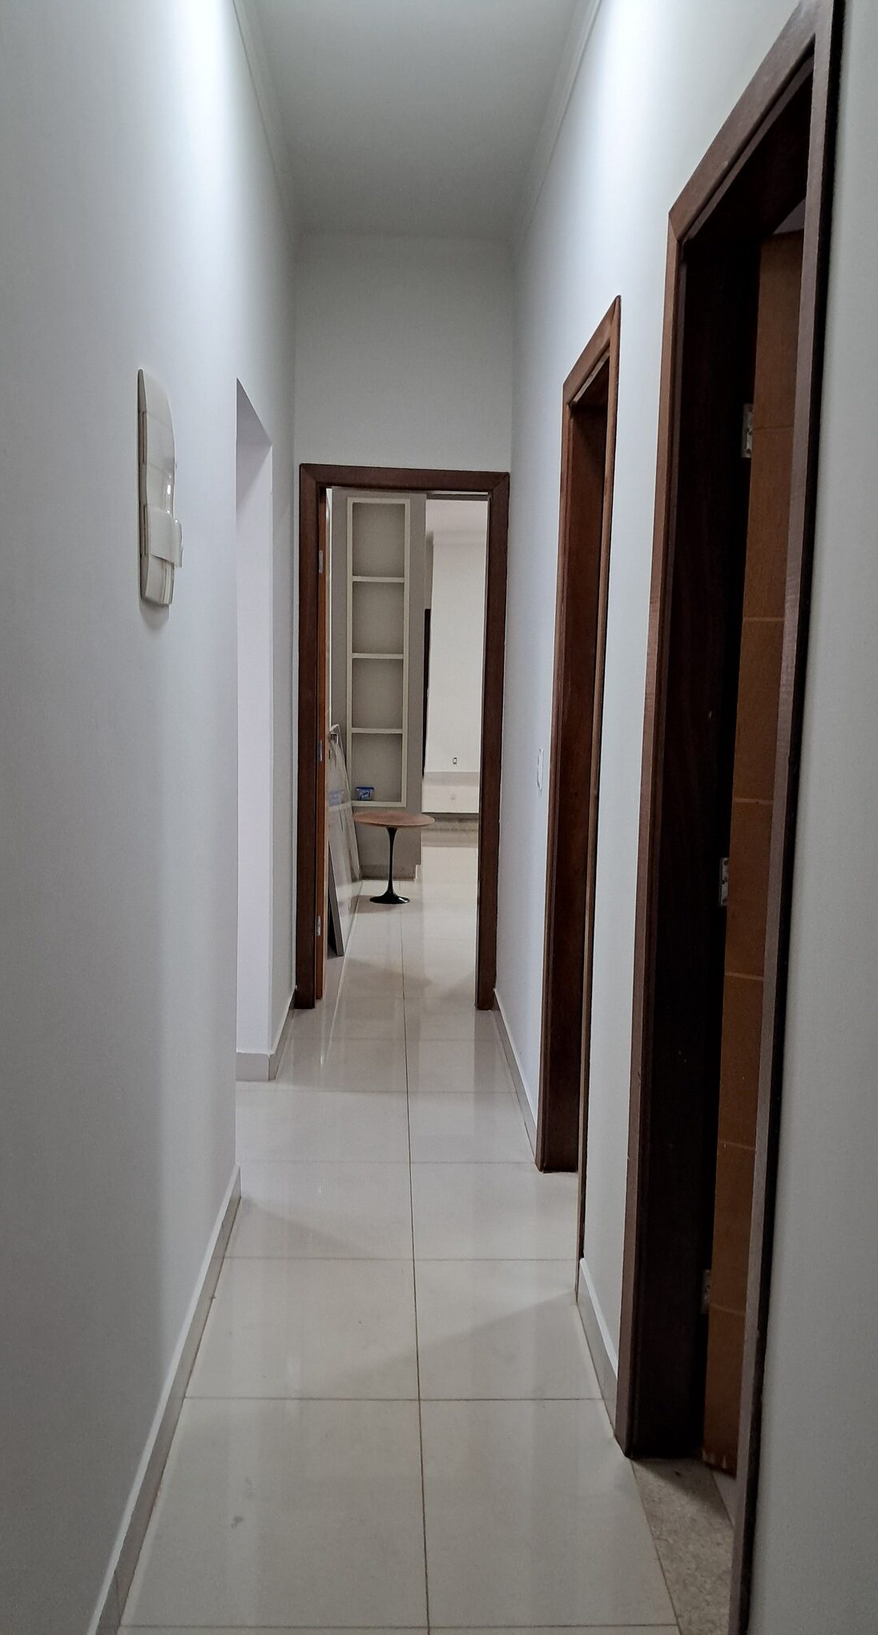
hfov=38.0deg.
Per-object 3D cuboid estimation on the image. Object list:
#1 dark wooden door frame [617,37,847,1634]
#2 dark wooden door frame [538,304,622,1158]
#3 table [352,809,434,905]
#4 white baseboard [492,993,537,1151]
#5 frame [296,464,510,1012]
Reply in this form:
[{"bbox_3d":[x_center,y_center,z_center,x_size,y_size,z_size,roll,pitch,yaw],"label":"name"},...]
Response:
[{"bbox_3d":[0.450,0.122,1.860,0.155,2.195,0.820,1,7,-2],"label":"dark wooden door frame"},{"bbox_3d":[0.401,-0.035,3.160,0.150,2.195,0.830,1,7,-2],"label":"dark wooden door frame"},{"bbox_3d":[-0.276,0.256,7.712,0.500,0.500,0.500,1,7,-2],"label":"table"},{"bbox_3d":[0.264,0.853,4.507,0.015,0.105,1.620,1,7,-2],"label":"white baseboard"},{"bbox_3d":[-0.160,-0.300,5.257,0.832,2.195,0.155,1,7,-2],"label":"frame"}]

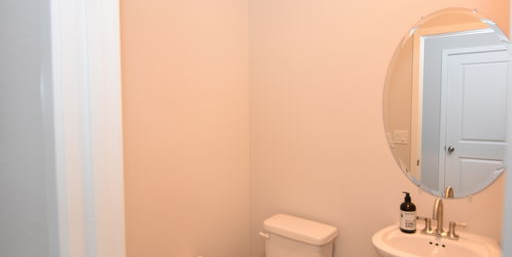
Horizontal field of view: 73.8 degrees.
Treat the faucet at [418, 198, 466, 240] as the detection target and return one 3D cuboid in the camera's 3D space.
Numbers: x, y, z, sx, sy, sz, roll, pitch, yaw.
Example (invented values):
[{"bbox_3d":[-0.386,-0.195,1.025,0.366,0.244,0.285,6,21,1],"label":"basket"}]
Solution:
[{"bbox_3d":[0.839,0.414,1.571,0.210,0.188,0.165,3,4,39],"label":"faucet"}]

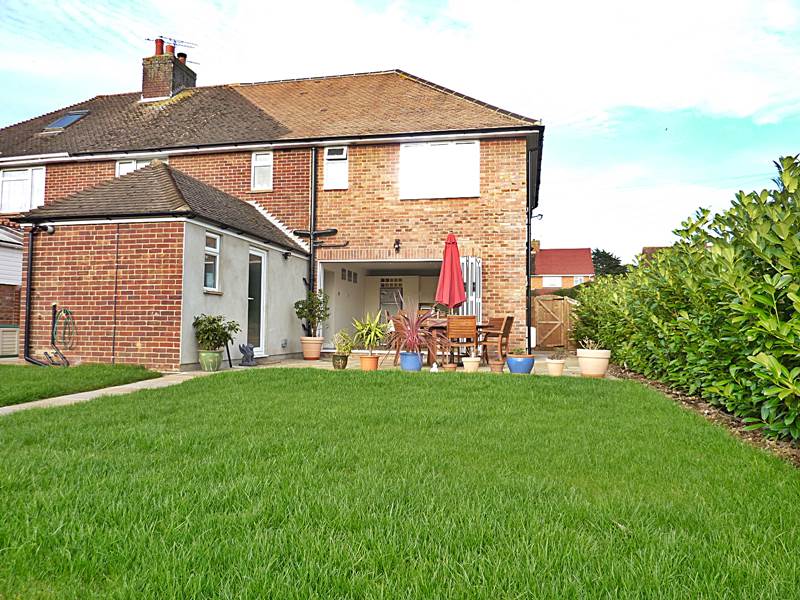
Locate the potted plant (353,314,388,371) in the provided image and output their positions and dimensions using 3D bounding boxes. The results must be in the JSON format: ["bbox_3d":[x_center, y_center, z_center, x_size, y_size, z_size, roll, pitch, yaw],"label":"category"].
[{"bbox_3d":[-0.447,0.632,8.750,0.534,0.886,0.520,1,-3,0],"label":"potted plant"}]

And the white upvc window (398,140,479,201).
[{"bbox_3d":[0.881,-2.842,12.777,1.795,1.370,0.100,0,-3,12],"label":"white upvc window"}]

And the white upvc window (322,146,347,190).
[{"bbox_3d":[-1.451,-3.000,13.205,0.585,1.008,0.100,0,-3,12],"label":"white upvc window"}]

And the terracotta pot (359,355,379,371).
[{"bbox_3d":[-0.454,0.957,8.686,0.280,0.222,0.280,1,-3,0],"label":"terracotta pot"}]

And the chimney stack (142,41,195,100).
[{"bbox_3d":[-7.334,-7.127,18.479,1.060,1.940,1.280,0,-3,12],"label":"chimney stack"}]

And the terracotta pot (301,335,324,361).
[{"bbox_3d":[-1.731,0.963,11.461,0.460,0.455,0.460,1,-3,0],"label":"terracotta pot"}]

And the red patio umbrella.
[{"bbox_3d":[0.897,-0.011,10.244,0.550,2.316,0.550,0,-3,12],"label":"red patio umbrella"}]

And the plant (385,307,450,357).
[{"bbox_3d":[0.263,0.459,8.700,0.974,0.783,0.900,0,-3,12],"label":"plant"}]

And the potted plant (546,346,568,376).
[{"bbox_3d":[2.213,0.871,8.120,0.303,0.408,0.290,0,-3,12],"label":"potted plant"}]

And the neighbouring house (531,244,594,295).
[{"bbox_3d":[14.271,-0.673,56.743,8.500,8.400,8.000,0,-3,12],"label":"neighbouring house"}]

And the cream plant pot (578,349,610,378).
[{"bbox_3d":[2.772,0.895,8.250,0.480,0.385,0.480,0,-3,12],"label":"cream plant pot"}]

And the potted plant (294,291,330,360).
[{"bbox_3d":[-1.696,0.494,11.200,0.684,1.357,0.660,0,-3,12],"label":"potted plant"}]

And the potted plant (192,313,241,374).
[{"bbox_3d":[-2.652,0.625,8.350,0.680,0.831,0.620,0,-3,12],"label":"potted plant"}]

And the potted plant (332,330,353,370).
[{"bbox_3d":[-0.891,0.778,8.950,0.304,0.612,0.300,1,-3,0],"label":"potted plant"}]

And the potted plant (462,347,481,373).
[{"bbox_3d":[1.069,0.890,8.630,0.265,0.390,0.265,0,-3,12],"label":"potted plant"}]

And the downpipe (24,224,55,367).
[{"bbox_3d":[-5.453,-0.089,8.757,0.482,2.170,0.150,0,-3,12],"label":"downpipe"}]

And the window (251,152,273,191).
[{"bbox_3d":[-3.239,-3.018,13.596,0.552,0.942,0.100,0,-3,12],"label":"window"}]

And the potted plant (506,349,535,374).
[{"bbox_3d":[1.773,0.905,8.500,0.404,0.368,0.410,0,-3,12],"label":"potted plant"}]

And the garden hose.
[{"bbox_3d":[-5.095,0.449,8.787,0.400,0.638,0.130,0,-3,12],"label":"garden hose"}]

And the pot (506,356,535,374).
[{"bbox_3d":[1.780,0.950,8.507,0.410,0.277,0.410,0,-3,12],"label":"pot"}]

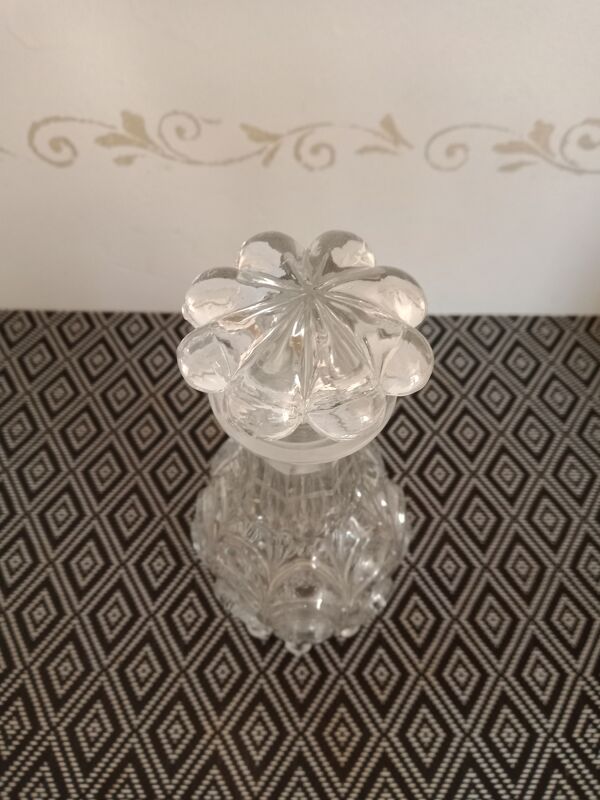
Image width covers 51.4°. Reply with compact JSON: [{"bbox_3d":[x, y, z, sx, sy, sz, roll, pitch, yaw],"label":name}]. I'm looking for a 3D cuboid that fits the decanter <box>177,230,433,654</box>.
[{"bbox_3d":[0.001,0.036,0.262,0.105,0.229,0.105,-1,59,0],"label":"decanter"}]

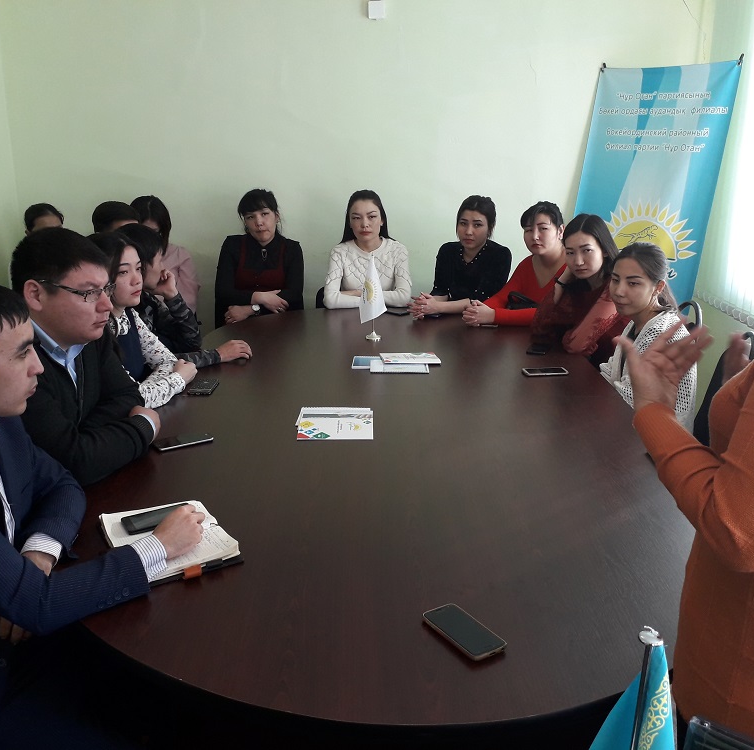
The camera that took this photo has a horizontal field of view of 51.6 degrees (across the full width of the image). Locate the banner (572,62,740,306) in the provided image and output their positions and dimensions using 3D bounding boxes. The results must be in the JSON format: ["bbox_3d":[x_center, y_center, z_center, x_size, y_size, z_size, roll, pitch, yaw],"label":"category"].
[{"bbox_3d":[1.490,-0.773,4.531,0.800,1.991,0.060,15,10,40],"label":"banner"}]

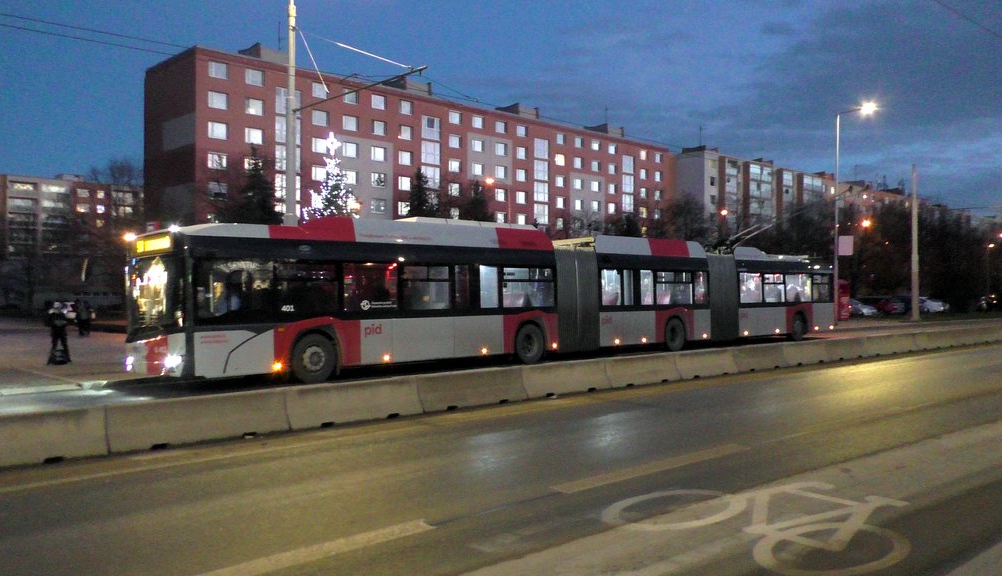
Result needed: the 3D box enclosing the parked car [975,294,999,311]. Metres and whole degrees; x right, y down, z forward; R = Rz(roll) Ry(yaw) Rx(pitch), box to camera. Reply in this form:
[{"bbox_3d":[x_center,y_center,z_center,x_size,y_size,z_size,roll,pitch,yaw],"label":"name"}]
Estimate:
[{"bbox_3d":[47.582,1.424,80.000,1.800,1.480,4.300,0,0,-41],"label":"parked car"}]

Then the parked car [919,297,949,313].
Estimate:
[{"bbox_3d":[39.006,1.536,74.500,1.800,1.480,4.300,0,0,-41],"label":"parked car"}]

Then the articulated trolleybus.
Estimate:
[{"bbox_3d":[2.640,0.125,23.150,24.700,3.450,2.550,0,0,-43],"label":"articulated trolleybus"}]

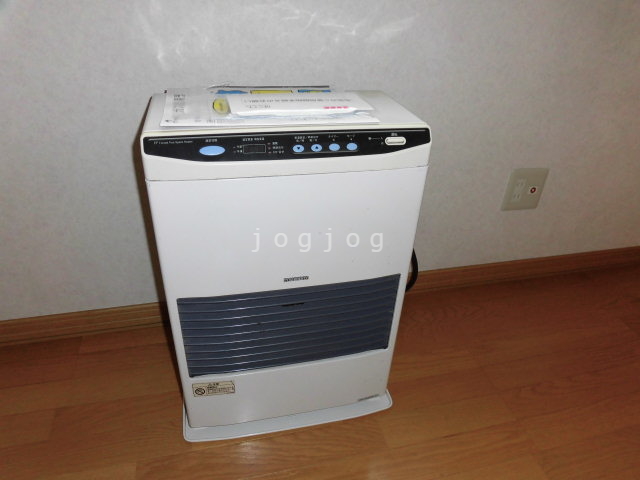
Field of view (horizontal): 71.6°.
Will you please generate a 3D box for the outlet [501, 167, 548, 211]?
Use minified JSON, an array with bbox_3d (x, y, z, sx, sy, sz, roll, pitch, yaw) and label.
[{"bbox_3d":[0.559,-0.138,1.208,0.116,0.120,0.010,-5,32,-14],"label":"outlet"}]

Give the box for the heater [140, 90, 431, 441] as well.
[{"bbox_3d":[-0.066,0.061,0.856,0.438,0.612,0.270,-5,33,-13],"label":"heater"}]

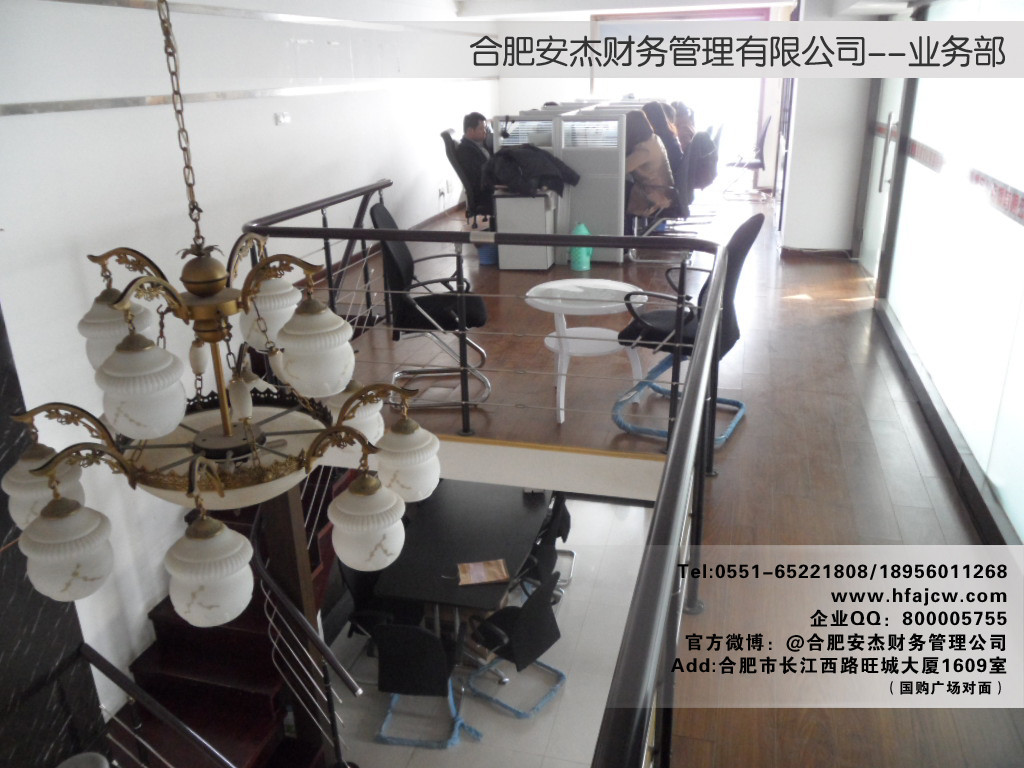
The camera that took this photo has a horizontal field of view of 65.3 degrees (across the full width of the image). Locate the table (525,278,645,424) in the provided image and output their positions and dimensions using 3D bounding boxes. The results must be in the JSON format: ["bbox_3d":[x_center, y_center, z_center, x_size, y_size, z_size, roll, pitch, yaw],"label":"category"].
[{"bbox_3d":[0.371,-0.170,3.990,0.585,0.565,0.585,-2,22,1],"label":"table"}]

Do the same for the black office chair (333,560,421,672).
[{"bbox_3d":[-0.960,1.680,5.942,0.580,0.980,0.570,2,22,10],"label":"black office chair"}]

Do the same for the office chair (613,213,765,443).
[{"bbox_3d":[0.839,-0.319,3.748,0.600,0.990,0.560,14,26,34],"label":"office chair"}]

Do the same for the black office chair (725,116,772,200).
[{"bbox_3d":[2.968,-2.846,9.995,0.580,0.970,0.560,4,22,15],"label":"black office chair"}]

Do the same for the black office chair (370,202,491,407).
[{"bbox_3d":[-0.411,-0.436,4.155,0.570,0.990,0.550,-2,22,1],"label":"black office chair"}]

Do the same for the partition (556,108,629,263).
[{"bbox_3d":[0.671,-1.656,6.832,0.631,1.225,0.060,4,22,15],"label":"partition"}]

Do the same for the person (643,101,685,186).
[{"bbox_3d":[1.420,-2.116,7.907,0.720,1.270,0.500,4,22,16],"label":"person"}]

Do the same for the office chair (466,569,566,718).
[{"bbox_3d":[-0.007,1.688,5.556,0.600,0.950,0.560,12,25,32],"label":"office chair"}]

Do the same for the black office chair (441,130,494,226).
[{"bbox_3d":[-0.377,-2.256,8.700,0.680,1.040,0.620,4,22,15],"label":"black office chair"}]

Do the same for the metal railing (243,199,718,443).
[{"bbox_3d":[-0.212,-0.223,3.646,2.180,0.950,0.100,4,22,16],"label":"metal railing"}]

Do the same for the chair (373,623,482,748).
[{"bbox_3d":[-0.609,1.797,5.327,0.560,0.950,0.600,1,22,8],"label":"chair"}]

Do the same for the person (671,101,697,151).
[{"bbox_3d":[1.821,-2.594,9.161,0.720,1.220,0.500,4,22,16],"label":"person"}]

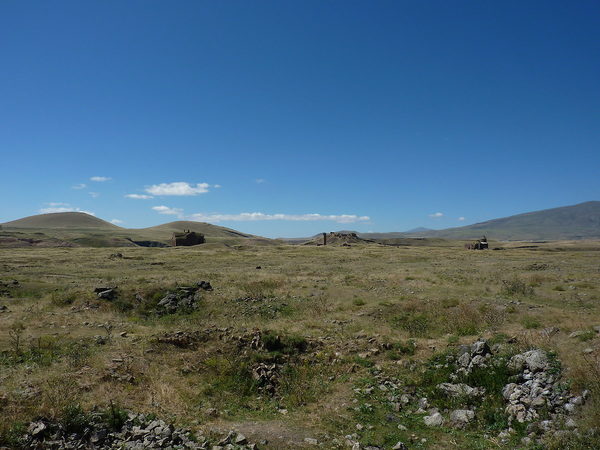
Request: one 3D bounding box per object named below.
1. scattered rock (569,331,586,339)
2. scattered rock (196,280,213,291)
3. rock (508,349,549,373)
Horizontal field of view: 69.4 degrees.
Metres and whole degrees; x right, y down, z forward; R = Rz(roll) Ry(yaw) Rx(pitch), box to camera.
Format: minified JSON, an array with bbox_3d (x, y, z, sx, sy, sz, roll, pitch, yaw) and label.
[{"bbox_3d":[5.572,2.199,8.700,0.290,0.120,0.220,-1,-2,27],"label":"scattered rock"},{"bbox_3d":[-3.813,2.416,17.300,0.580,0.360,0.460,0,-2,-11],"label":"scattered rock"},{"bbox_3d":[3.270,1.939,6.200,0.490,0.250,0.360,-1,-2,27],"label":"rock"}]

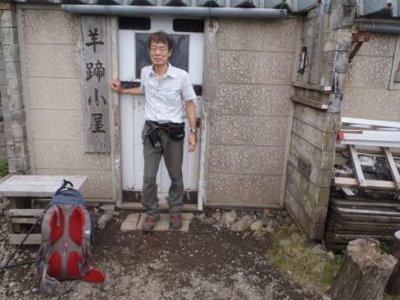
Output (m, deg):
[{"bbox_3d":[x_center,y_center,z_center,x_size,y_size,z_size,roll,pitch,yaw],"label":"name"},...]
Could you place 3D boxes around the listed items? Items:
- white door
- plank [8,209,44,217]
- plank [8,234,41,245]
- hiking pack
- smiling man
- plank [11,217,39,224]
[{"bbox_3d":[-0.376,-0.338,3.157,0.809,1.798,0.050,2,12,1],"label":"white door"},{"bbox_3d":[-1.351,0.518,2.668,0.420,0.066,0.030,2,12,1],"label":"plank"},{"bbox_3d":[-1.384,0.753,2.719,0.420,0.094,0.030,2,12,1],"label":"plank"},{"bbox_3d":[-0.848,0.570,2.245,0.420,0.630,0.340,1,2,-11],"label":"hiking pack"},{"bbox_3d":[-0.419,-0.150,2.870,0.760,1.708,0.400,3,12,8],"label":"smiling man"},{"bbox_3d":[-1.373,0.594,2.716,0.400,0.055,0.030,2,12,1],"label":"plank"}]

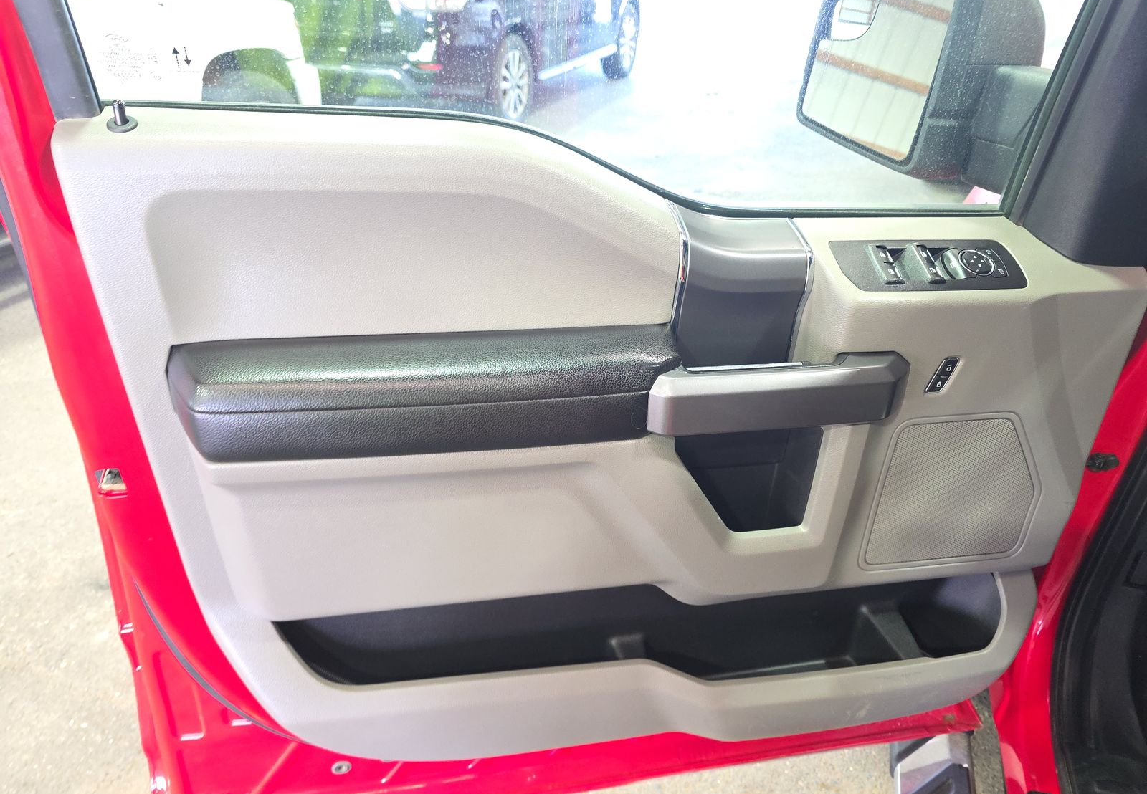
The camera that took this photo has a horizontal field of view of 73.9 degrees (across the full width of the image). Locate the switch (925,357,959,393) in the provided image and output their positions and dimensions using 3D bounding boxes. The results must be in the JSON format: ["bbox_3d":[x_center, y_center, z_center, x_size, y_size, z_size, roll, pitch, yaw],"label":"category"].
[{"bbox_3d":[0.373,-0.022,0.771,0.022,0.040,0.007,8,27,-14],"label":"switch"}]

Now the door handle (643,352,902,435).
[{"bbox_3d":[0.201,-0.007,0.732,0.266,0.060,0.064,-3,29,-8],"label":"door handle"}]

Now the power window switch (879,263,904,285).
[{"bbox_3d":[0.298,-0.115,0.715,0.020,0.010,0.021,-3,58,-8],"label":"power window switch"}]

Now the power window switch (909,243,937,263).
[{"bbox_3d":[0.335,-0.137,0.730,0.020,0.010,0.021,-3,58,-8],"label":"power window switch"}]

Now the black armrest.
[{"bbox_3d":[-0.115,-0.007,0.646,0.422,0.068,0.086,-3,28,-11],"label":"black armrest"}]

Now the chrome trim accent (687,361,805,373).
[{"bbox_3d":[0.166,-0.029,0.736,0.117,0.009,0.011,-3,29,-8],"label":"chrome trim accent"}]

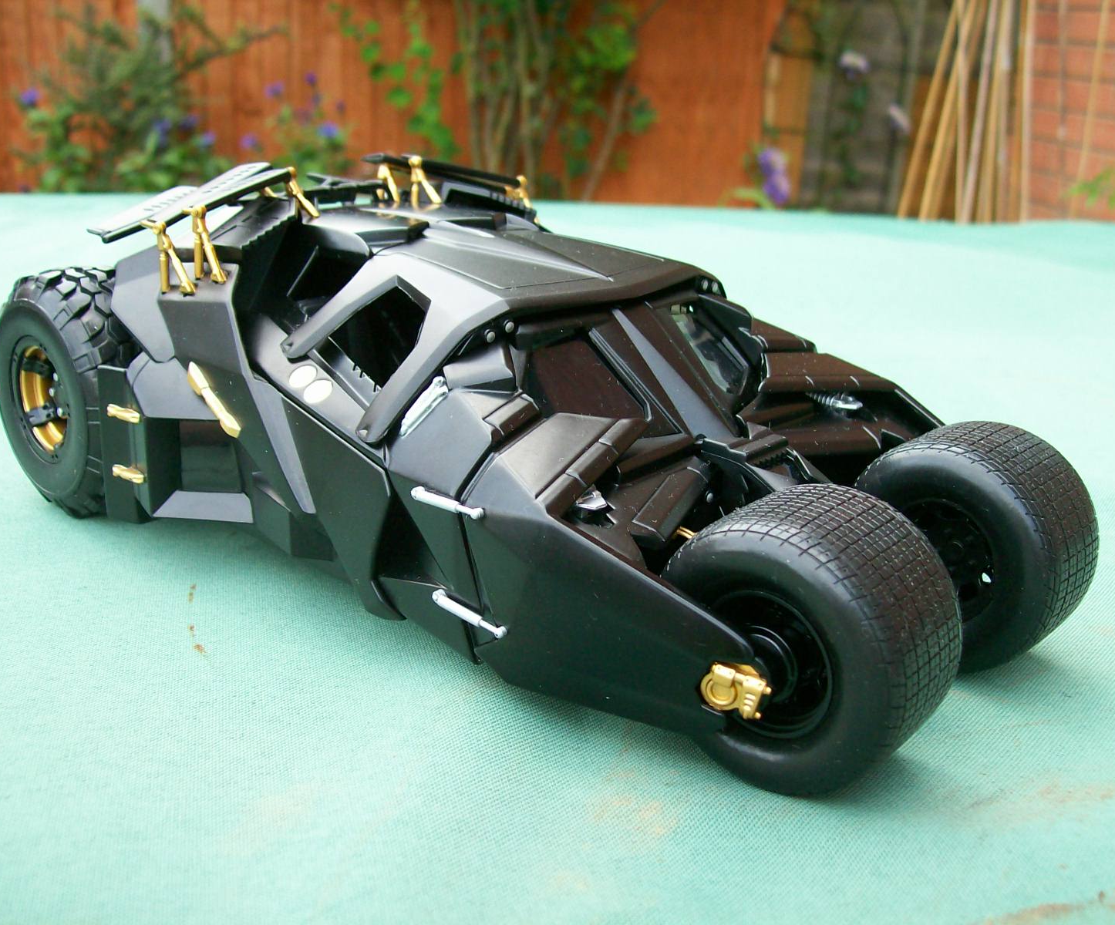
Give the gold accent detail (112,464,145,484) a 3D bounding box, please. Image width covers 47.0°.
[{"bbox_3d":[-0.098,0.003,0.292,0.014,0.003,0.003,22,27,39],"label":"gold accent detail"}]

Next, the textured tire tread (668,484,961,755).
[{"bbox_3d":[0.046,0.032,0.238,0.053,0.053,0.030,22,27,39],"label":"textured tire tread"}]

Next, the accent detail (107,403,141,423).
[{"bbox_3d":[-0.097,-0.011,0.288,0.015,0.003,0.003,22,27,39],"label":"accent detail"}]

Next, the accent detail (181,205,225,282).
[{"bbox_3d":[-0.084,-0.052,0.306,0.017,0.019,0.004,22,27,39],"label":"accent detail"}]

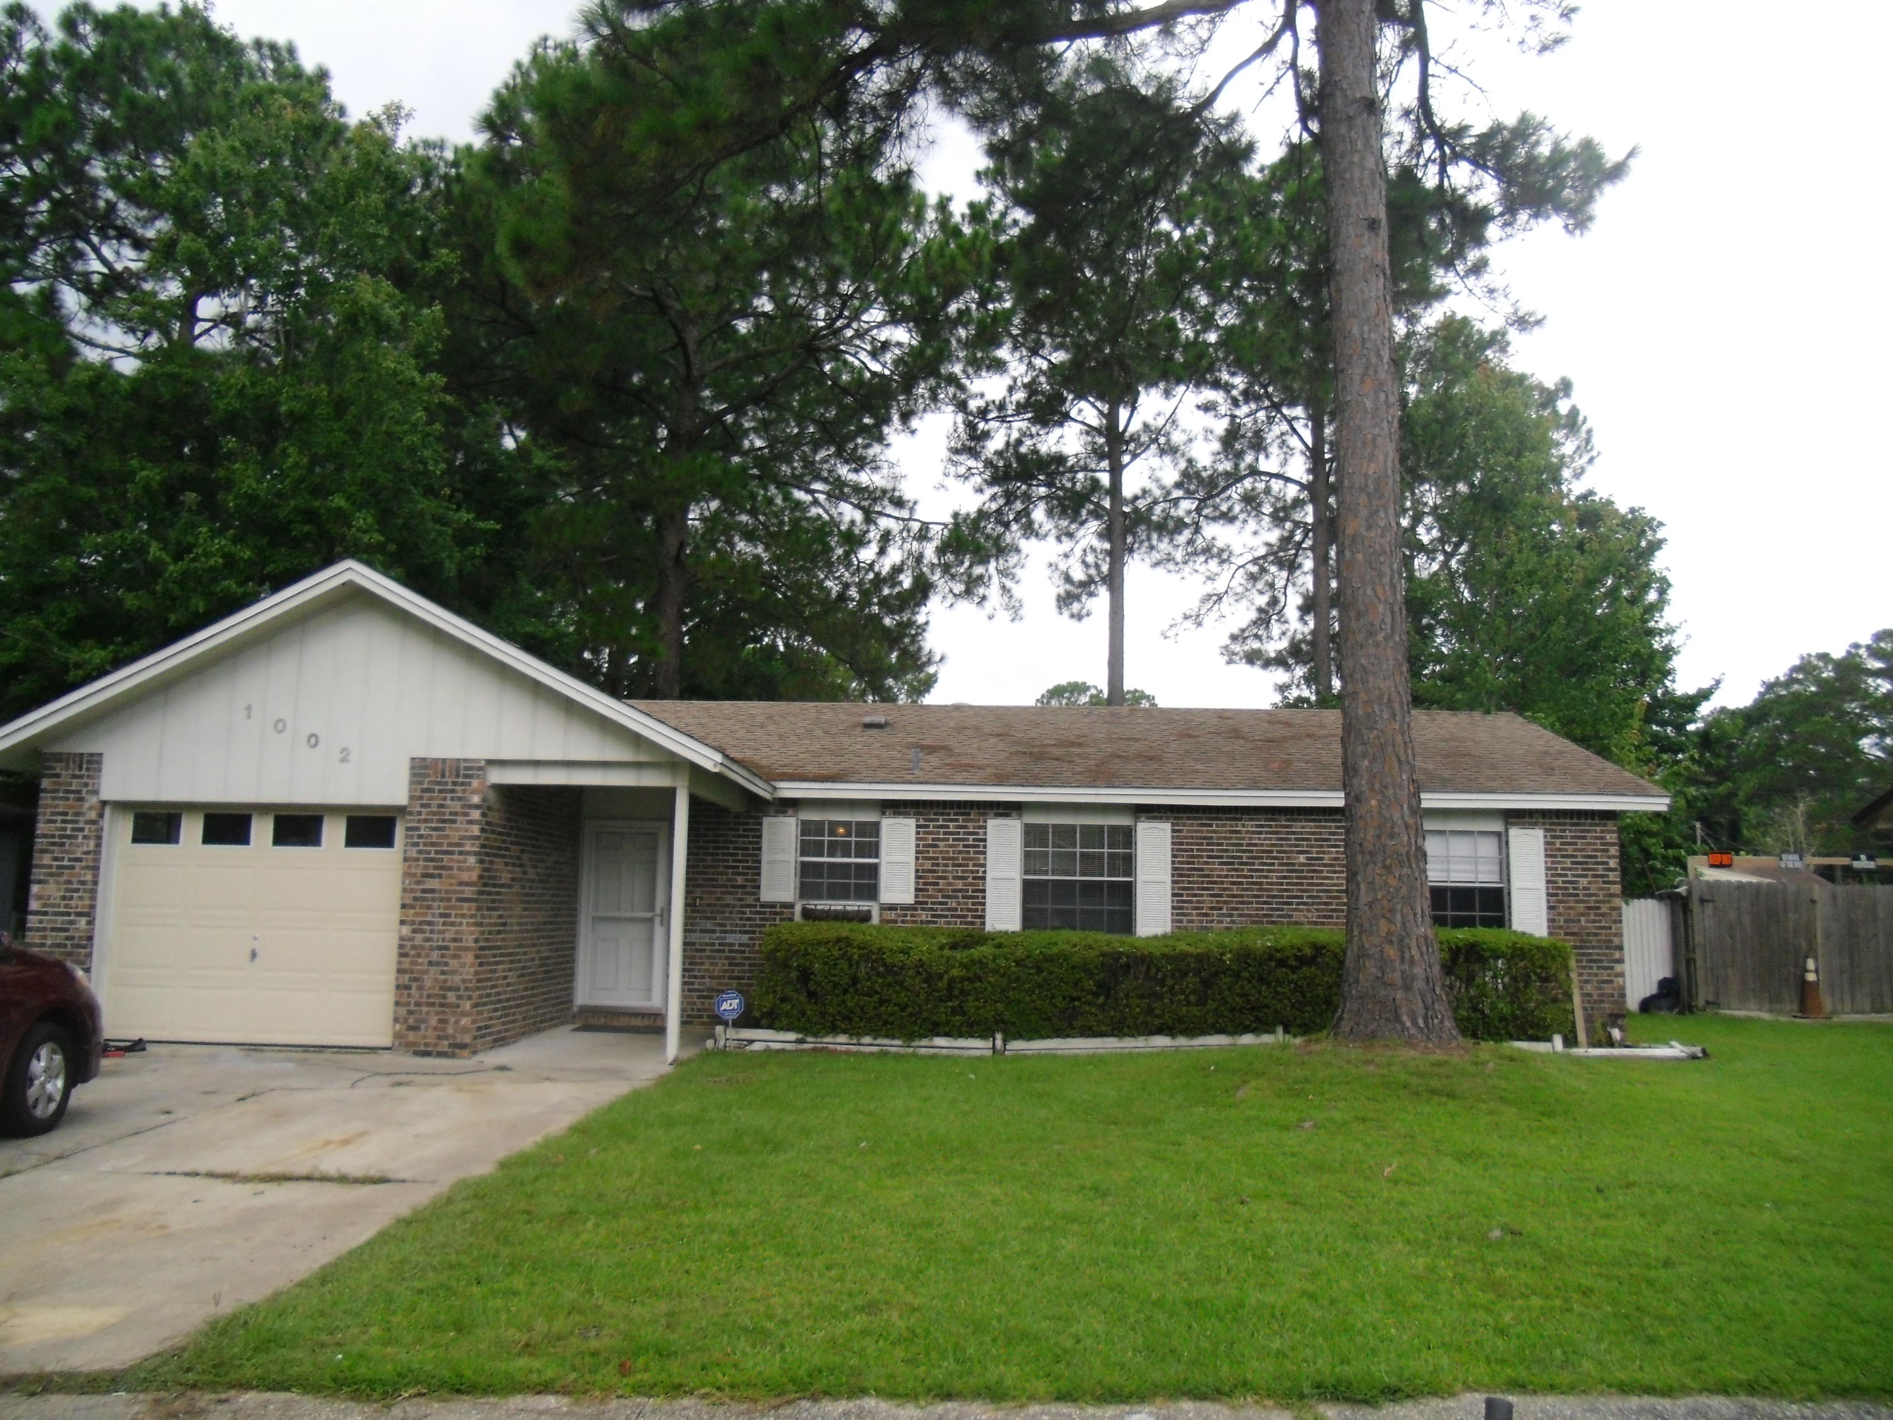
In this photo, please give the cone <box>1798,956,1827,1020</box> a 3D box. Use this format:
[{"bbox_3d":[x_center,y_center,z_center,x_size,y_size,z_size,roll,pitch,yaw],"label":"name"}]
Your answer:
[{"bbox_3d":[11.787,3.771,20.100,0.390,0.870,0.390,3,-8,-15],"label":"cone"}]

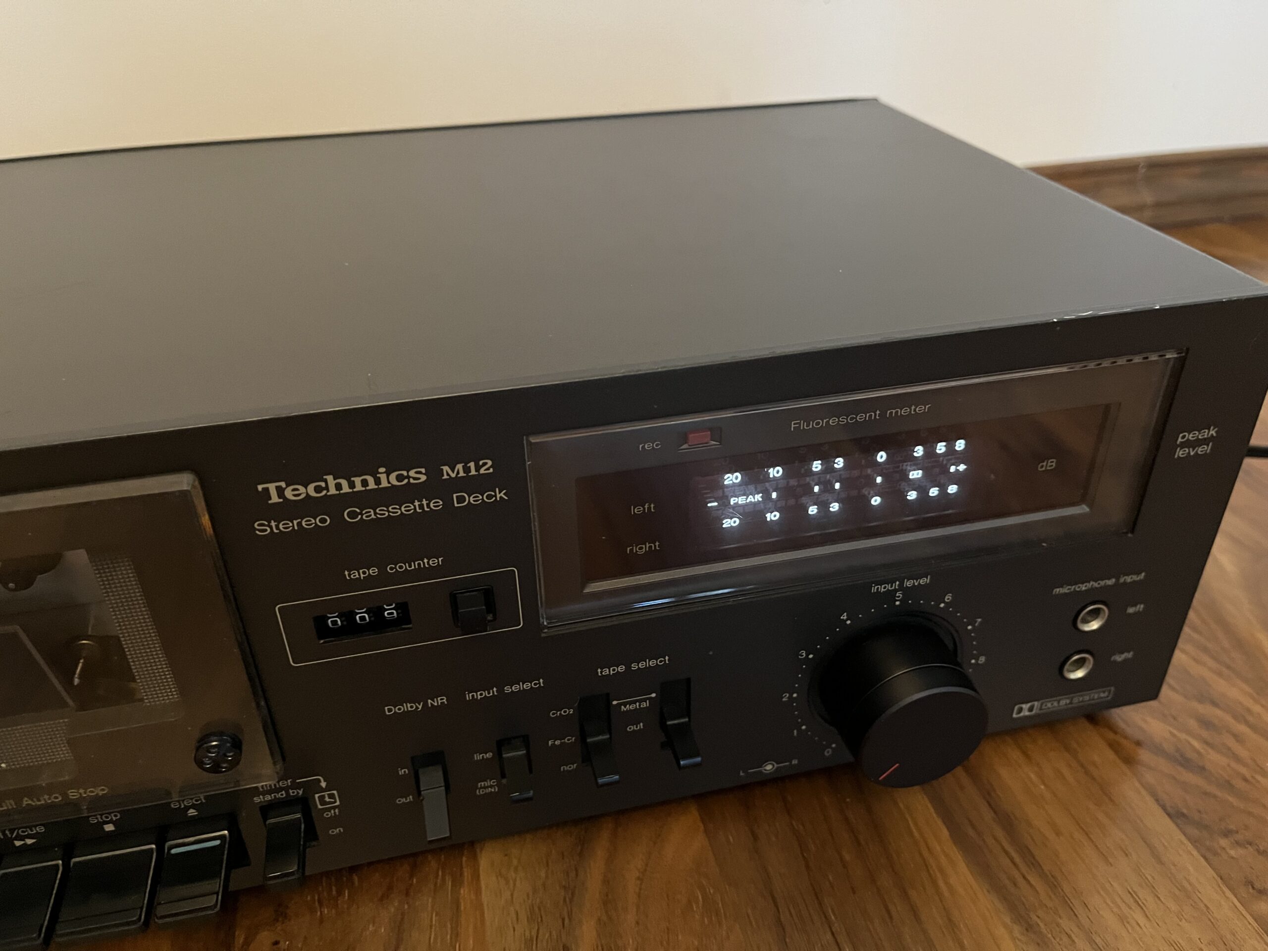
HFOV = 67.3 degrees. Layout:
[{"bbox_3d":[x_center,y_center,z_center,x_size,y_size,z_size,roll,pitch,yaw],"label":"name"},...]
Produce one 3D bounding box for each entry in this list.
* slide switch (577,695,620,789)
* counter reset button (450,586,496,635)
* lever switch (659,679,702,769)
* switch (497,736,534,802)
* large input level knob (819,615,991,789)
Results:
[{"bbox_3d":[-0.007,0.057,0.199,0.006,0.020,0.013,-8,33,-11],"label":"slide switch"},{"bbox_3d":[-0.030,0.026,0.178,0.008,0.008,0.005,-8,33,-11],"label":"counter reset button"},{"bbox_3d":[0.010,0.055,0.202,0.007,0.020,0.013,-8,33,-11],"label":"lever switch"},{"bbox_3d":[-0.024,0.063,0.197,0.006,0.012,0.013,-8,33,-11],"label":"switch"},{"bbox_3d":[0.060,0.051,0.209,0.034,0.034,0.019,-8,33,-11],"label":"large input level knob"}]

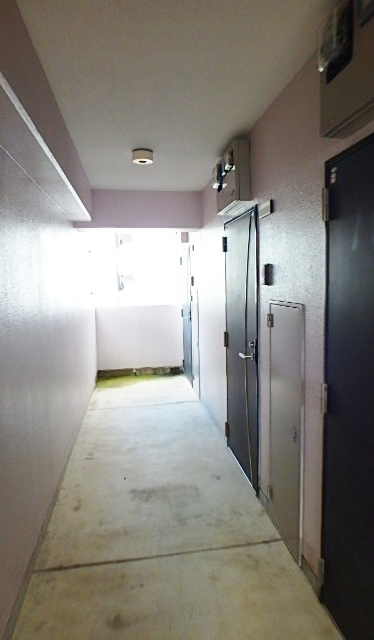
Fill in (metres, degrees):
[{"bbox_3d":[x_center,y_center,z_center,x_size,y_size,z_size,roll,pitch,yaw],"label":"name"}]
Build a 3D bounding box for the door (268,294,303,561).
[{"bbox_3d":[0.550,0.582,2.192,0.050,1.350,0.458,-2,6,-8],"label":"door"}]

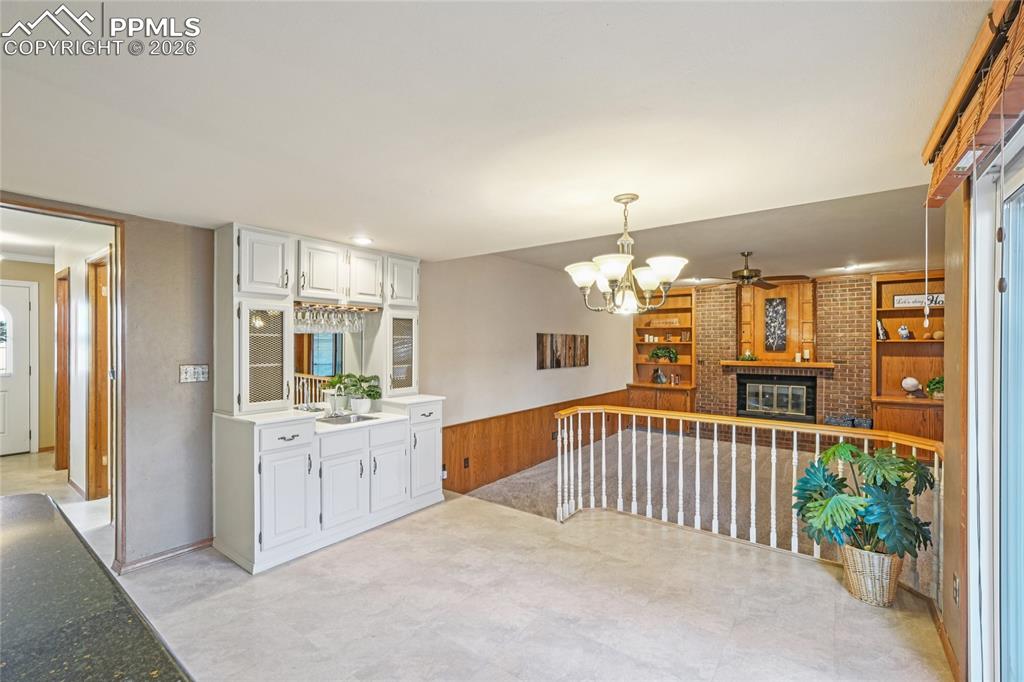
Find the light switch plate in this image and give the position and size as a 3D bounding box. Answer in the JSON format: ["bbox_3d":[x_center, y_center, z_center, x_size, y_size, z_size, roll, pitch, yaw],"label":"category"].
[{"bbox_3d":[-2.093,0.214,2.813,0.010,0.118,0.162,0,0,38],"label":"light switch plate"}]

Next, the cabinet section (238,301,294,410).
[{"bbox_3d":[-1.758,0.112,2.918,0.344,0.720,0.350,-1,-1,37],"label":"cabinet section"}]

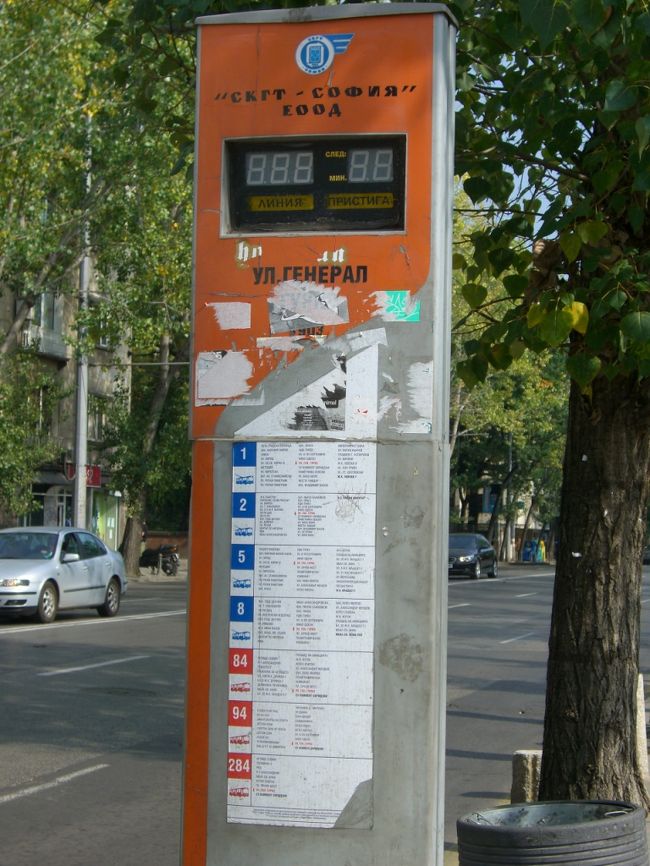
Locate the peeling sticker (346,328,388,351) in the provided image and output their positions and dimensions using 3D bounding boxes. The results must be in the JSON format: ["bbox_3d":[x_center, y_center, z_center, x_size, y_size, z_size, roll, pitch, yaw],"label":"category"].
[{"bbox_3d":[0.077,-0.178,3.718,0.082,0.042,0.004,0,-3,14],"label":"peeling sticker"}]

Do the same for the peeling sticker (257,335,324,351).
[{"bbox_3d":[-0.066,-0.174,3.753,0.135,0.031,0.004,0,-3,14],"label":"peeling sticker"}]

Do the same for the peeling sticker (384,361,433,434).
[{"bbox_3d":[0.164,-0.070,3.837,0.096,0.146,0.005,0,-3,13],"label":"peeling sticker"}]

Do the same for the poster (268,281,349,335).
[{"bbox_3d":[-0.032,-0.241,3.748,0.159,0.104,0.004,0,-3,14],"label":"poster"}]

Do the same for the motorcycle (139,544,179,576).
[{"bbox_3d":[-5.154,3.723,57.000,1.900,1.000,0.700,-1,-4,34],"label":"motorcycle"}]

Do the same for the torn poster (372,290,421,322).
[{"bbox_3d":[0.141,-0.250,3.852,0.096,0.063,0.005,0,-3,13],"label":"torn poster"}]

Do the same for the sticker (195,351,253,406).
[{"bbox_3d":[-0.204,-0.110,3.924,0.121,0.113,0.005,0,-3,13],"label":"sticker"}]

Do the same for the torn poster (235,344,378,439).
[{"bbox_3d":[-0.036,-0.083,3.884,0.291,0.187,0.005,0,-3,13],"label":"torn poster"}]

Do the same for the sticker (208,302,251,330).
[{"bbox_3d":[-0.192,-0.234,3.928,0.088,0.057,0.005,0,-3,13],"label":"sticker"}]

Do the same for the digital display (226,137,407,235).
[{"bbox_3d":[-0.011,-0.475,3.783,0.359,0.189,0.050,0,-3,14],"label":"digital display"}]

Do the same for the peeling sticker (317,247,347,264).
[{"bbox_3d":[0.013,-0.353,3.886,0.061,0.036,0.005,0,-3,13],"label":"peeling sticker"}]

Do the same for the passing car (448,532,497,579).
[{"bbox_3d":[4.369,3.995,63.500,1.840,1.460,4.800,0,-3,14],"label":"passing car"}]

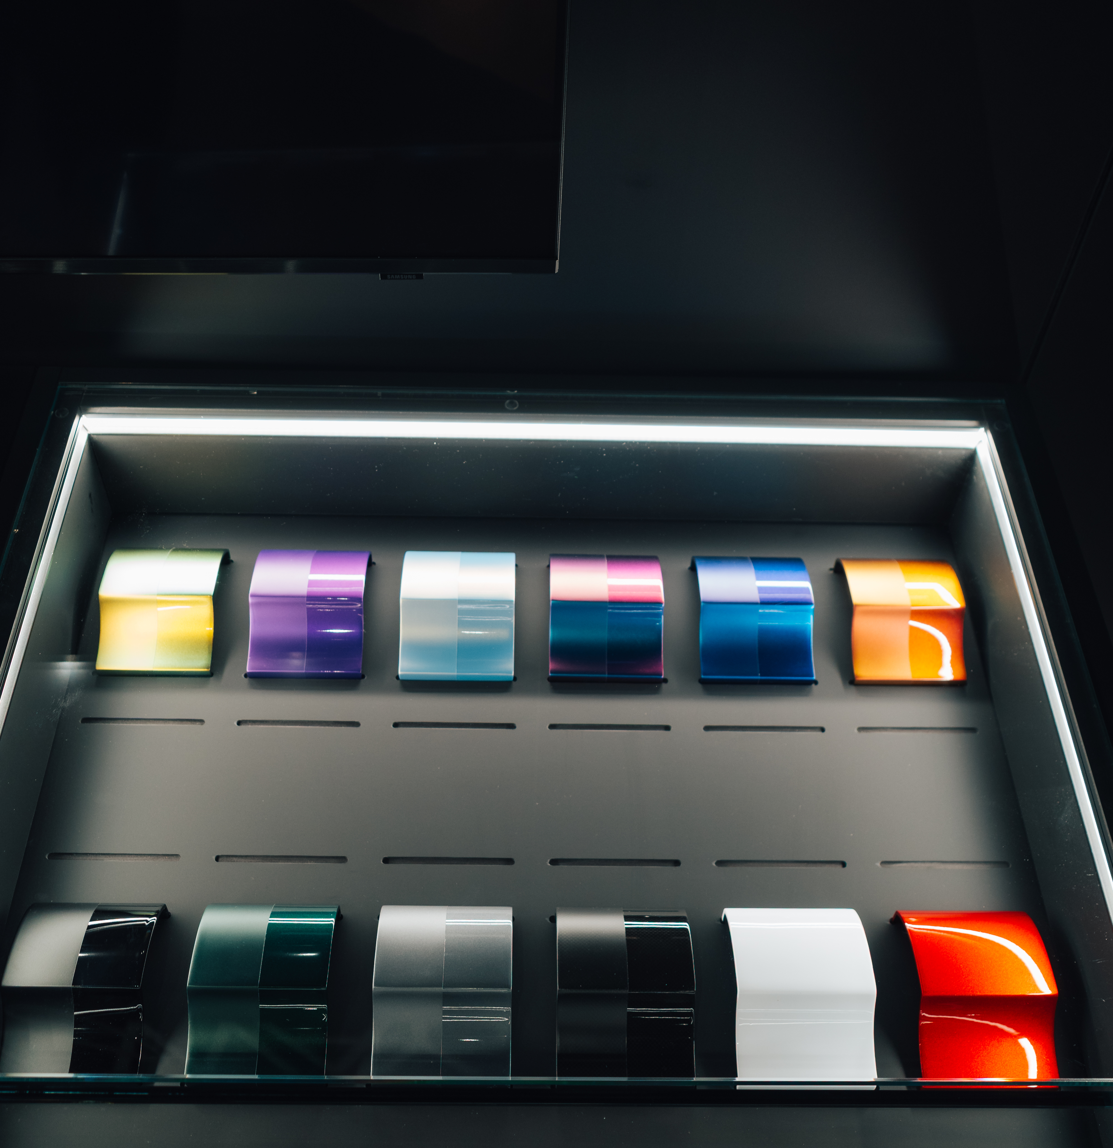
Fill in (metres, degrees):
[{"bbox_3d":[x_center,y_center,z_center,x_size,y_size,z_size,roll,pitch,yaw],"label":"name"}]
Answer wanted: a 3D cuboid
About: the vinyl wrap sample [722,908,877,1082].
[{"bbox_3d":[0.170,0.288,0.896,0.095,0.035,0.118,1,52,-1],"label":"vinyl wrap sample"}]

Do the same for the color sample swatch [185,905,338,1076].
[{"bbox_3d":[-0.202,0.282,0.888,0.095,0.035,0.118,1,52,-1],"label":"color sample swatch"}]

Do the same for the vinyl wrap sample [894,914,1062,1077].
[{"bbox_3d":[0.293,0.289,0.899,0.095,0.035,0.118,1,52,-1],"label":"vinyl wrap sample"}]

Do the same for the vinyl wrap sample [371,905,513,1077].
[{"bbox_3d":[-0.078,0.284,0.891,0.095,0.035,0.118,1,52,-1],"label":"vinyl wrap sample"}]

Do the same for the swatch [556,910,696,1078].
[{"bbox_3d":[0.046,0.286,0.893,0.095,0.035,0.118,1,52,-1],"label":"swatch"}]

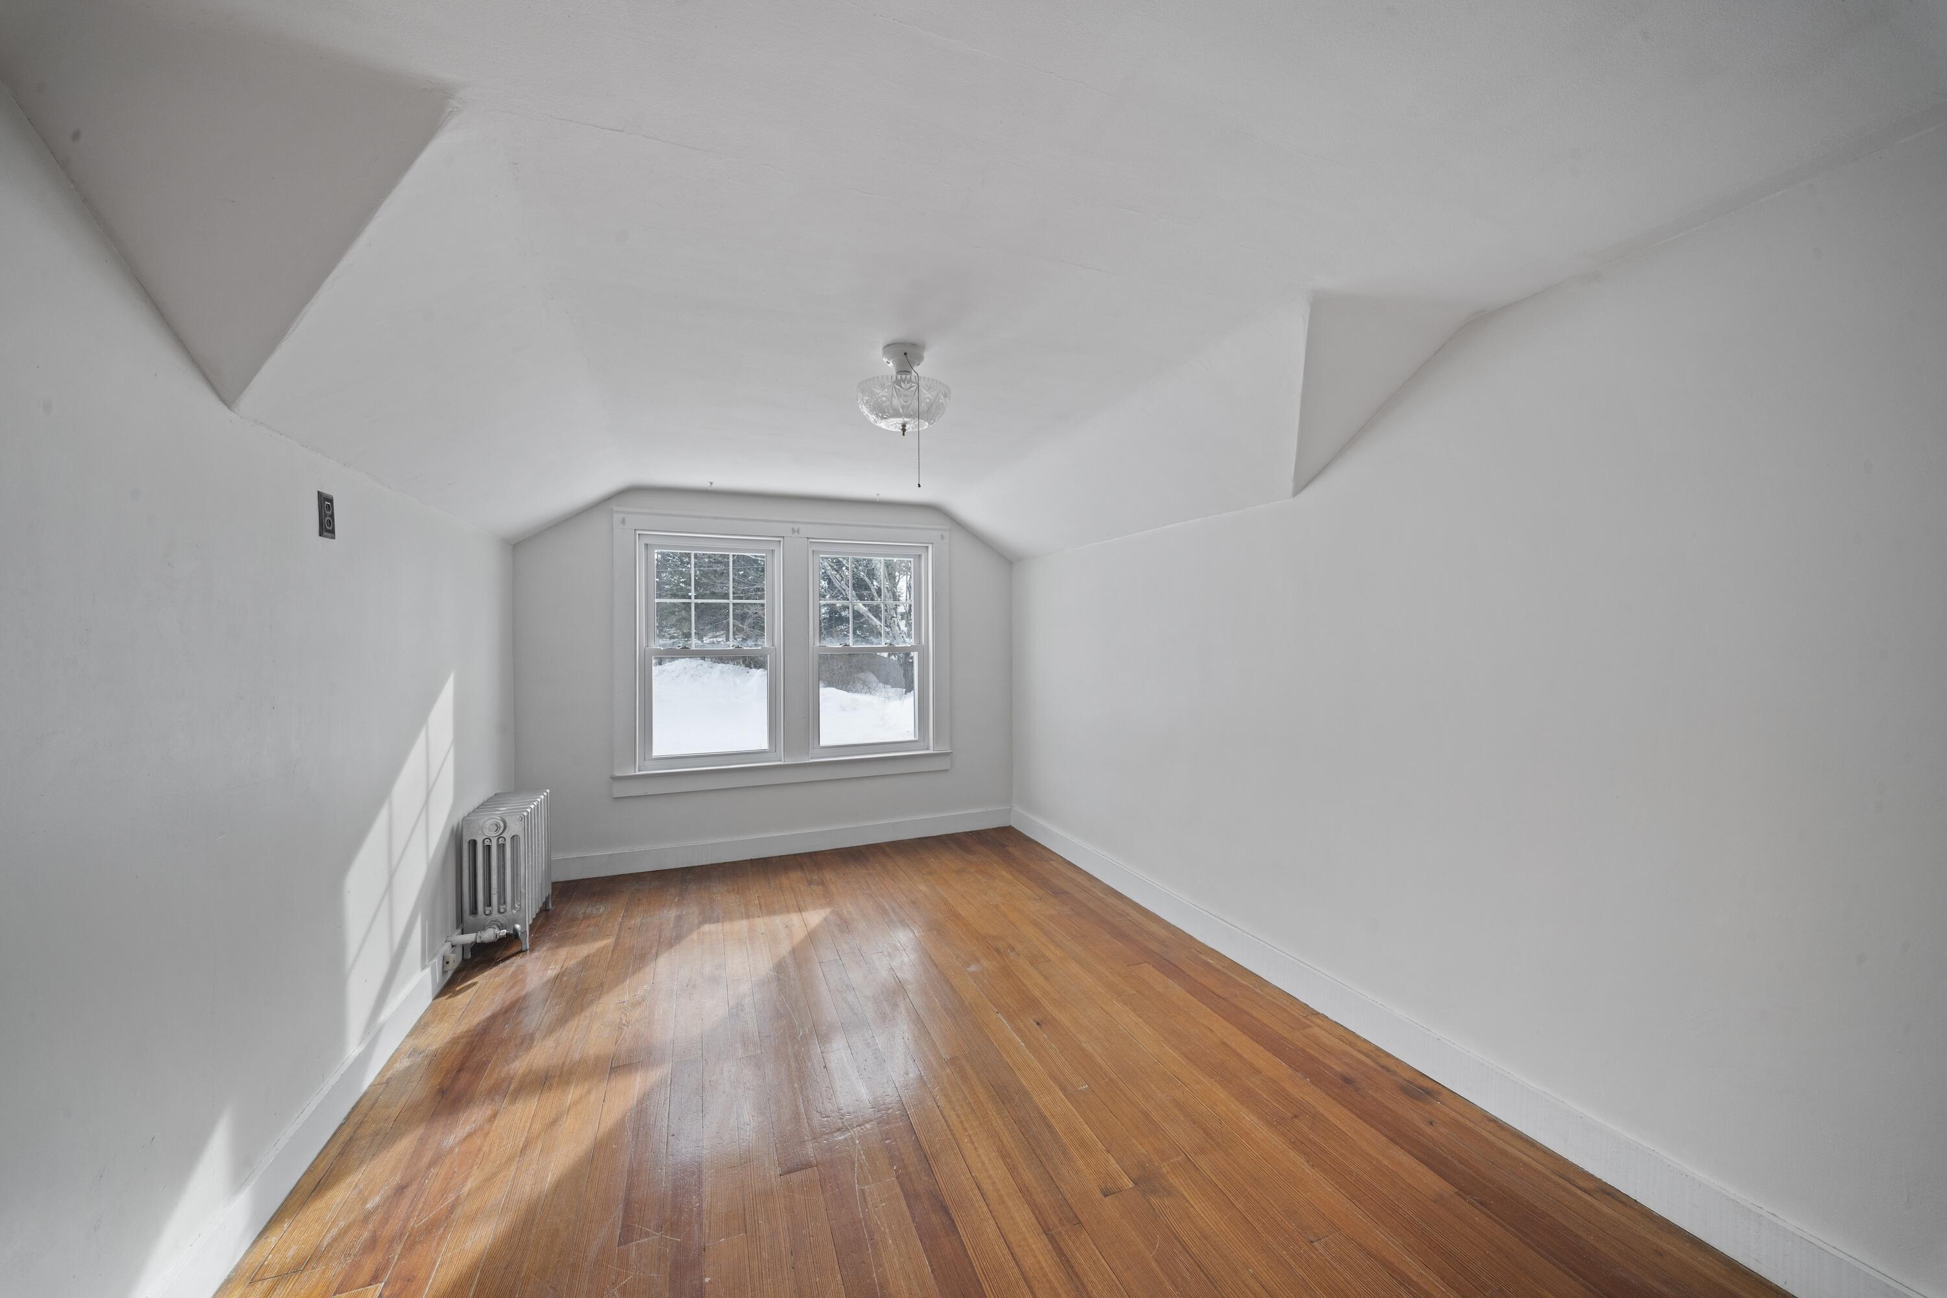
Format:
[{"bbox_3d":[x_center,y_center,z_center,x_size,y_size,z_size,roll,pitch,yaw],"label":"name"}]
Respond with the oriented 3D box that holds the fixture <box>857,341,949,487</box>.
[{"bbox_3d":[-0.203,-0.651,1.888,0.274,0.418,0.274,0,1,0],"label":"fixture"}]

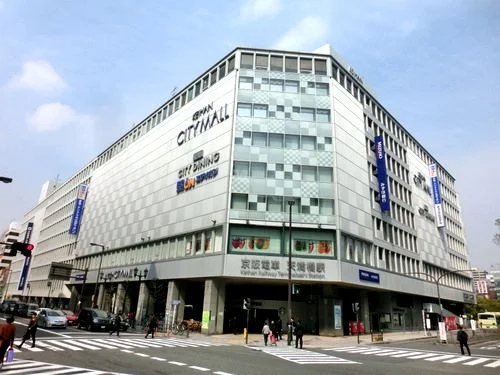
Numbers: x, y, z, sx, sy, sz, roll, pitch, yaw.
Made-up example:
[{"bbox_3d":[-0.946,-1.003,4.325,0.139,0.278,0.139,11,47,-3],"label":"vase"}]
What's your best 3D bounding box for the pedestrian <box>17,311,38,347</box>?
[{"bbox_3d":[-11.336,7.289,17.787,0.750,1.680,0.500,16,-23,-33],"label":"pedestrian"}]

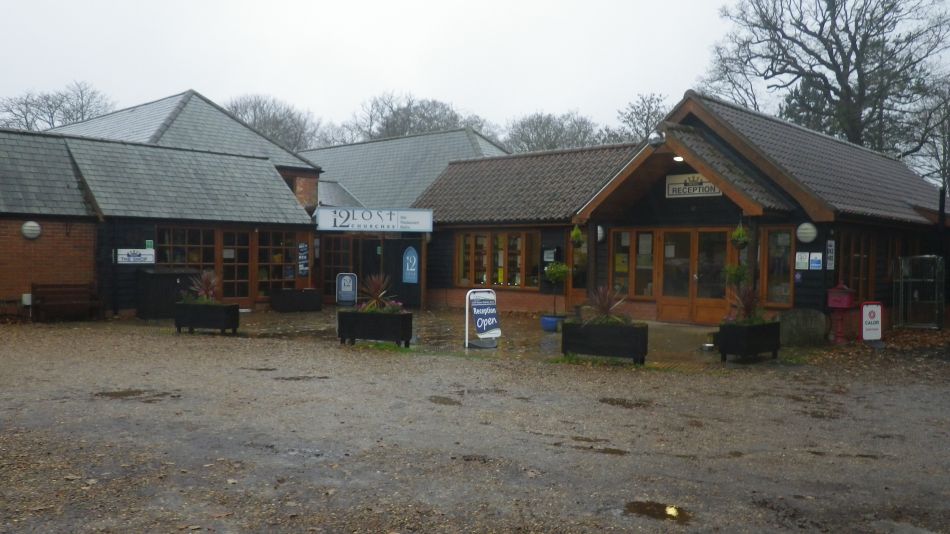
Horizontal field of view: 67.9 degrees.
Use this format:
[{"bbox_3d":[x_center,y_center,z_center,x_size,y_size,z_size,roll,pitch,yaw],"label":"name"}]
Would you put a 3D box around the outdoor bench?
[{"bbox_3d":[-8.601,0.715,14.921,1.270,0.800,0.580,0,2,-42],"label":"outdoor bench"}]

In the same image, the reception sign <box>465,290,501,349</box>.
[{"bbox_3d":[0.119,0.856,11.843,0.590,0.980,0.360,0,1,-25],"label":"reception sign"}]

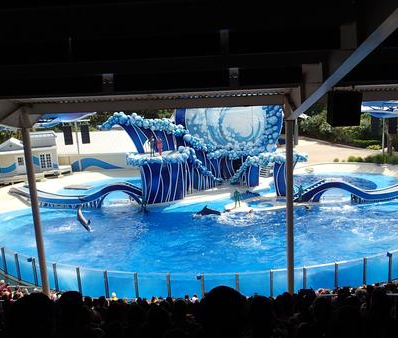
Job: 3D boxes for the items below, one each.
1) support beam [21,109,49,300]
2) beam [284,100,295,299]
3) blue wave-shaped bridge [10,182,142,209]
[{"bbox_3d":[-5.688,1.599,13.667,0.230,7.030,0.230,-3,10,0],"label":"support beam"},{"bbox_3d":[3.253,1.409,13.871,0.230,7.580,0.230,-3,10,0],"label":"beam"},{"bbox_3d":[-11.992,2.408,38.192,13.300,2.300,2.400,-2,10,6],"label":"blue wave-shaped bridge"}]

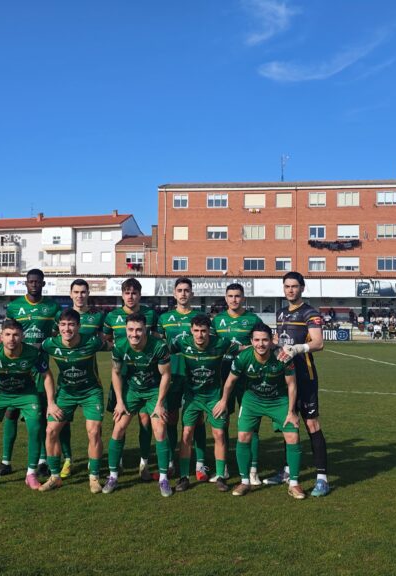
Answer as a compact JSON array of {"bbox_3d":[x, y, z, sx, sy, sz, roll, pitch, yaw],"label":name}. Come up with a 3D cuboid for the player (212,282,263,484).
[{"bbox_3d":[0.352,0.834,6.920,0.520,1.760,0.420,0,-3,9],"label":"player"}]

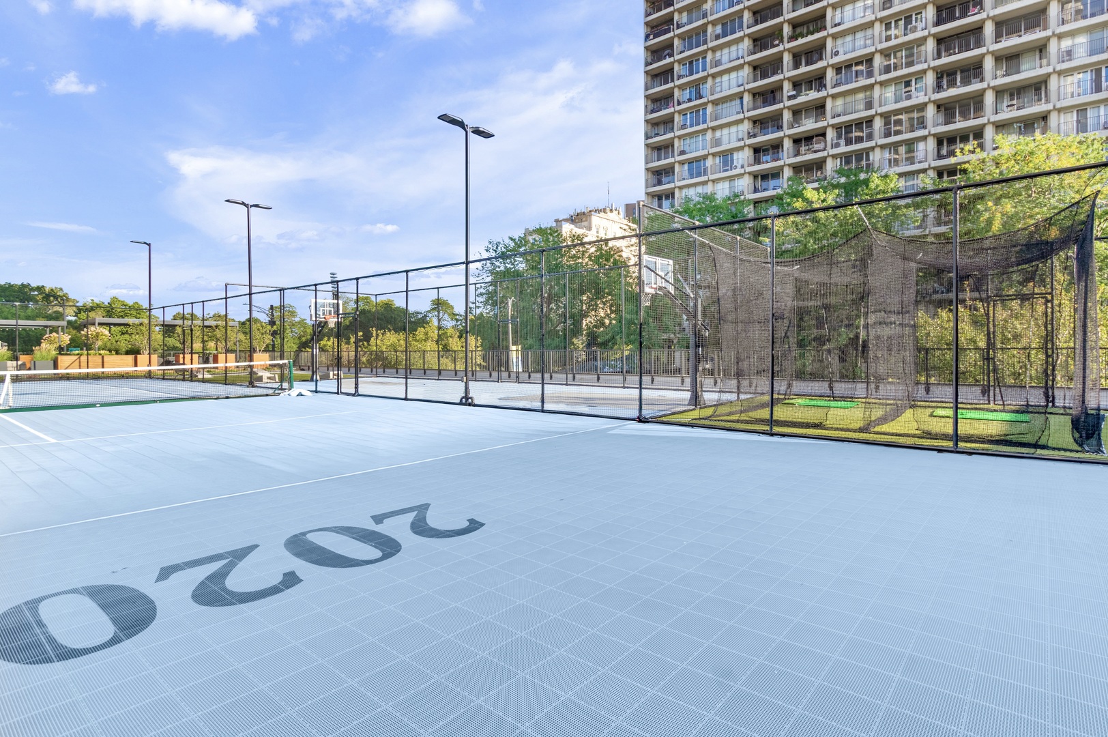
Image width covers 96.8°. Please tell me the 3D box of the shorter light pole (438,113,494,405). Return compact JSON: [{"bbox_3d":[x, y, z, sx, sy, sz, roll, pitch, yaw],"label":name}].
[{"bbox_3d":[-2.370,-2.860,13.500,1.720,7.720,0.420,-1,1,-44],"label":"shorter light pole"}]

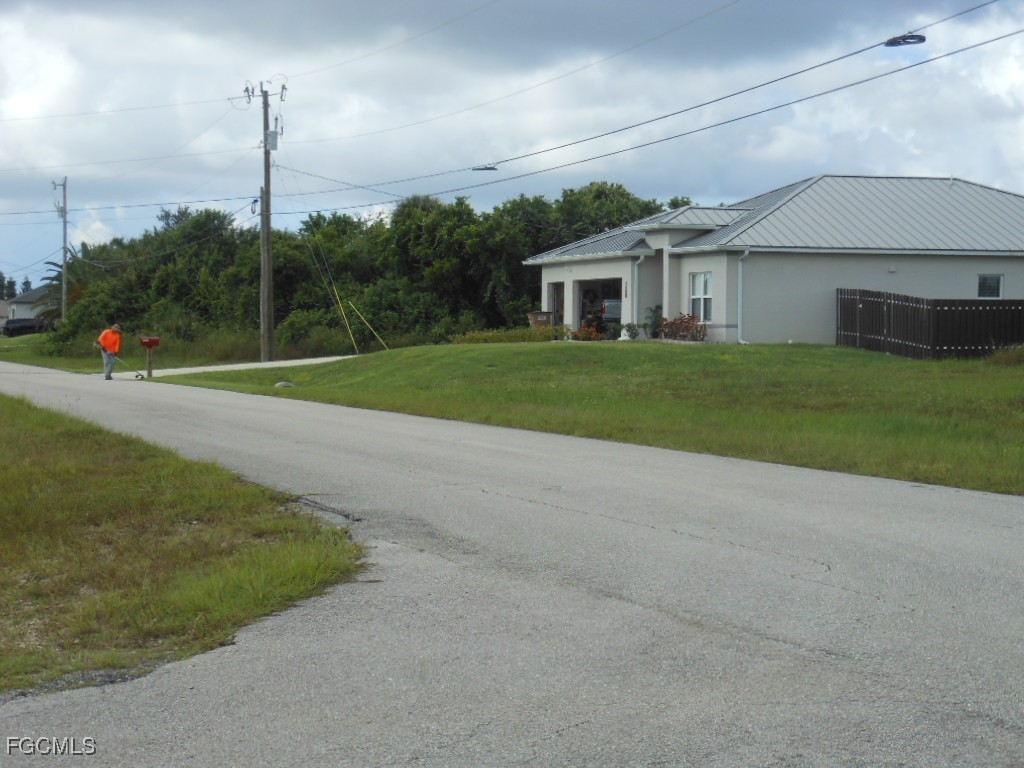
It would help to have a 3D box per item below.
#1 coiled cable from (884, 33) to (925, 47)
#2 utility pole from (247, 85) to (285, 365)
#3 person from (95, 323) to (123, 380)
[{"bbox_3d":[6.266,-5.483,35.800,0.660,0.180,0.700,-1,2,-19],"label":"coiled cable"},{"bbox_3d":[-9.320,-6.163,85.000,1.350,10.600,0.700,0,1,-18],"label":"utility pole"},{"bbox_3d":[-11.920,-0.947,66.500,0.600,1.680,0.680,1,2,41],"label":"person"}]

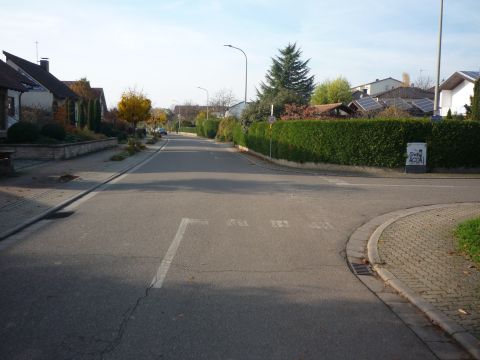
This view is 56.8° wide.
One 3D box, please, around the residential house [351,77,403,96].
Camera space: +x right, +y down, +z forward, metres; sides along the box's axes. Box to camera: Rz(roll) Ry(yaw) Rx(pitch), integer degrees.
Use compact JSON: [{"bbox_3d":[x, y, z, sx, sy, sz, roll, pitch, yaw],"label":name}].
[{"bbox_3d":[28.112,-16.176,90.716,8.200,9.100,11.500,-1,7,-7],"label":"residential house"}]

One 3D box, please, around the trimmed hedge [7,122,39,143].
[{"bbox_3d":[-12.375,-2.680,25.362,1.950,1.250,1.800,-1,7,-7],"label":"trimmed hedge"}]

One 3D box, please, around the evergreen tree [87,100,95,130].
[{"bbox_3d":[-13.019,-5.339,38.639,0.680,3.450,0.680,-1,7,-7],"label":"evergreen tree"}]

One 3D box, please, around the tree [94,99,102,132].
[{"bbox_3d":[-12.305,-5.339,38.639,0.680,3.450,0.680,-1,7,-7],"label":"tree"}]

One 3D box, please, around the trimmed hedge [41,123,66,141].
[{"bbox_3d":[-11.511,-2.845,27.356,1.550,1.100,1.500,-1,7,-7],"label":"trimmed hedge"}]

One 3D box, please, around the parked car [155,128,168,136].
[{"bbox_3d":[-14.680,-9.152,83.505,1.800,1.480,4.300,-2,7,-12],"label":"parked car"}]

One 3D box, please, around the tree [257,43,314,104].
[{"bbox_3d":[4.138,-7.837,40.352,5.300,9.200,5.300,-1,7,-7],"label":"tree"}]

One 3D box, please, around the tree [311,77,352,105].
[{"bbox_3d":[10.246,-7.872,49.413,4.600,7.100,4.600,-1,7,-7],"label":"tree"}]

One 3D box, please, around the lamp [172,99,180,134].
[{"bbox_3d":[-15.922,-15.790,110.907,1.900,8.100,0.400,-2,7,-17],"label":"lamp"}]

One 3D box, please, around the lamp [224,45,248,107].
[{"bbox_3d":[-0.320,-6.643,35.460,1.800,8.000,0.350,-1,7,-7],"label":"lamp"}]

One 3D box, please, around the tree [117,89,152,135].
[{"bbox_3d":[-8.244,-4.835,34.671,2.750,4.600,2.750,-1,7,-7],"label":"tree"}]

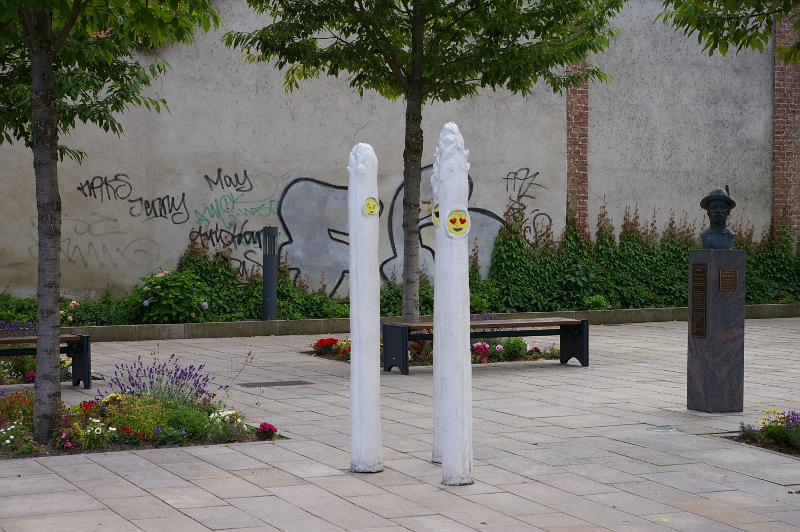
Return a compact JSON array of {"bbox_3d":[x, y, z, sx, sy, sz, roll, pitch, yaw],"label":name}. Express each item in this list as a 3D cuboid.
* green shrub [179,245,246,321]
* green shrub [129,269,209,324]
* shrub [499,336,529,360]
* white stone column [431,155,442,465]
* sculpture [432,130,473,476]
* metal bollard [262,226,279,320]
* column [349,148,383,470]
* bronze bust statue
[{"bbox_3d":[-2.276,0.212,22.100,0.880,0.940,0.650,-1,3,-23],"label":"green shrub"},{"bbox_3d":[-2.746,0.374,21.600,0.950,0.690,0.800,-1,3,-23],"label":"green shrub"},{"bbox_3d":[1.139,0.823,18.279,0.310,0.270,0.290,0,2,0],"label":"shrub"},{"bbox_3d":[0.271,0.238,10.729,0.185,1.846,0.185,1,3,23],"label":"white stone column"},{"bbox_3d":[0.307,0.207,9.980,0.205,1.982,0.205,0,2,-15],"label":"sculpture"},{"bbox_3d":[-1.559,0.096,21.950,0.172,1.130,0.172,-1,3,-23],"label":"metal bollard"},{"bbox_3d":[-0.198,0.236,10.390,0.190,1.875,0.190,0,2,0],"label":"column"},{"bbox_3d":[2.328,-0.347,13.293,0.265,0.468,0.270,1,3,18],"label":"bronze bust statue"}]

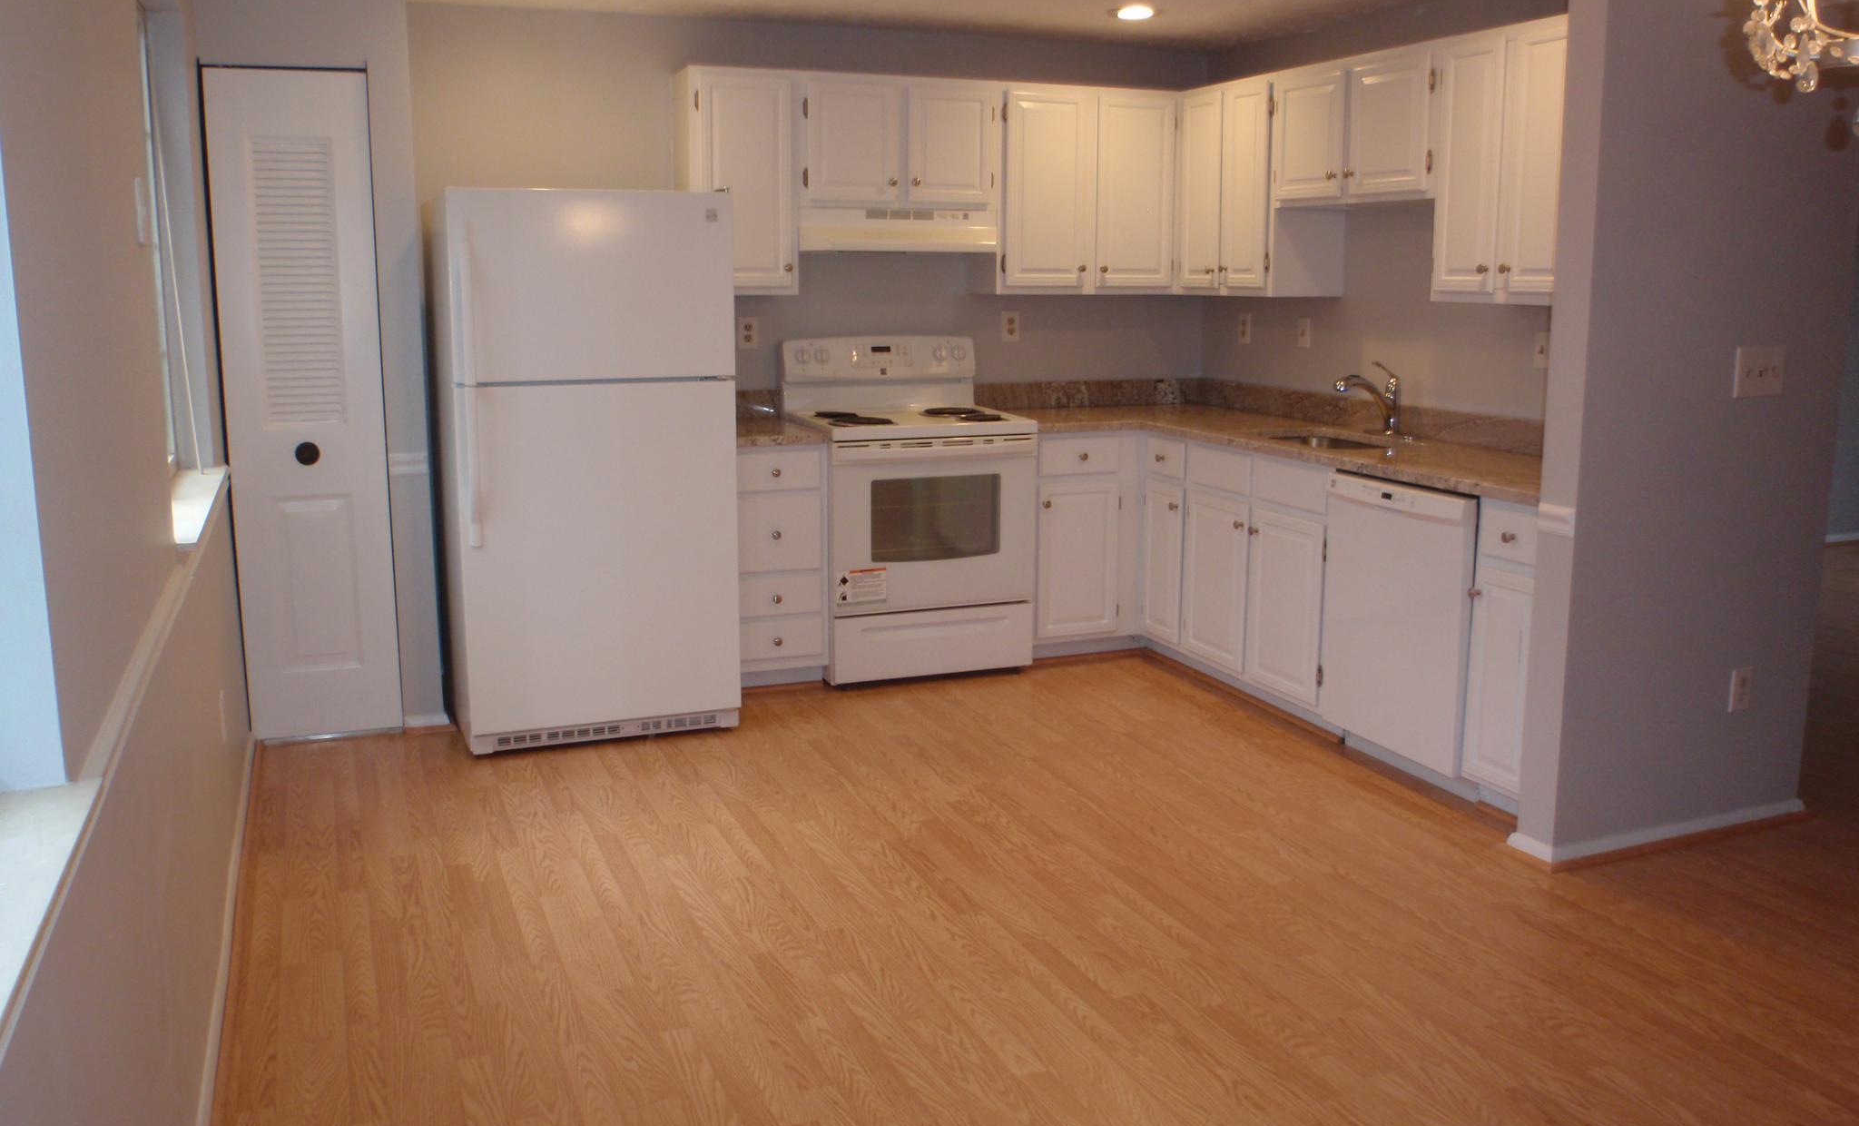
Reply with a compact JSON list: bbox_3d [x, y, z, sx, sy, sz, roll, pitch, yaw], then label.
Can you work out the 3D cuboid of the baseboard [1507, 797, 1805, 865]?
[{"bbox_3d":[1.911,0.678,3.932,0.883,0.056,0.150,-4,12,-21],"label":"baseboard"}]

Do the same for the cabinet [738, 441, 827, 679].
[{"bbox_3d":[-0.635,-0.054,5.450,0.374,0.815,0.628,-4,12,-21],"label":"cabinet"}]

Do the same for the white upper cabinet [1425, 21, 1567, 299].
[{"bbox_3d":[1.747,-1.109,4.224,0.337,0.751,0.585,-4,12,-21],"label":"white upper cabinet"}]

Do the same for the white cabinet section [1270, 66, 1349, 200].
[{"bbox_3d":[1.266,-1.412,4.988,0.021,0.400,0.363,-4,12,-22],"label":"white cabinet section"}]

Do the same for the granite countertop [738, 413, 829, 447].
[{"bbox_3d":[-0.630,-0.466,5.308,0.385,0.038,0.629,-4,12,-21],"label":"granite countertop"}]

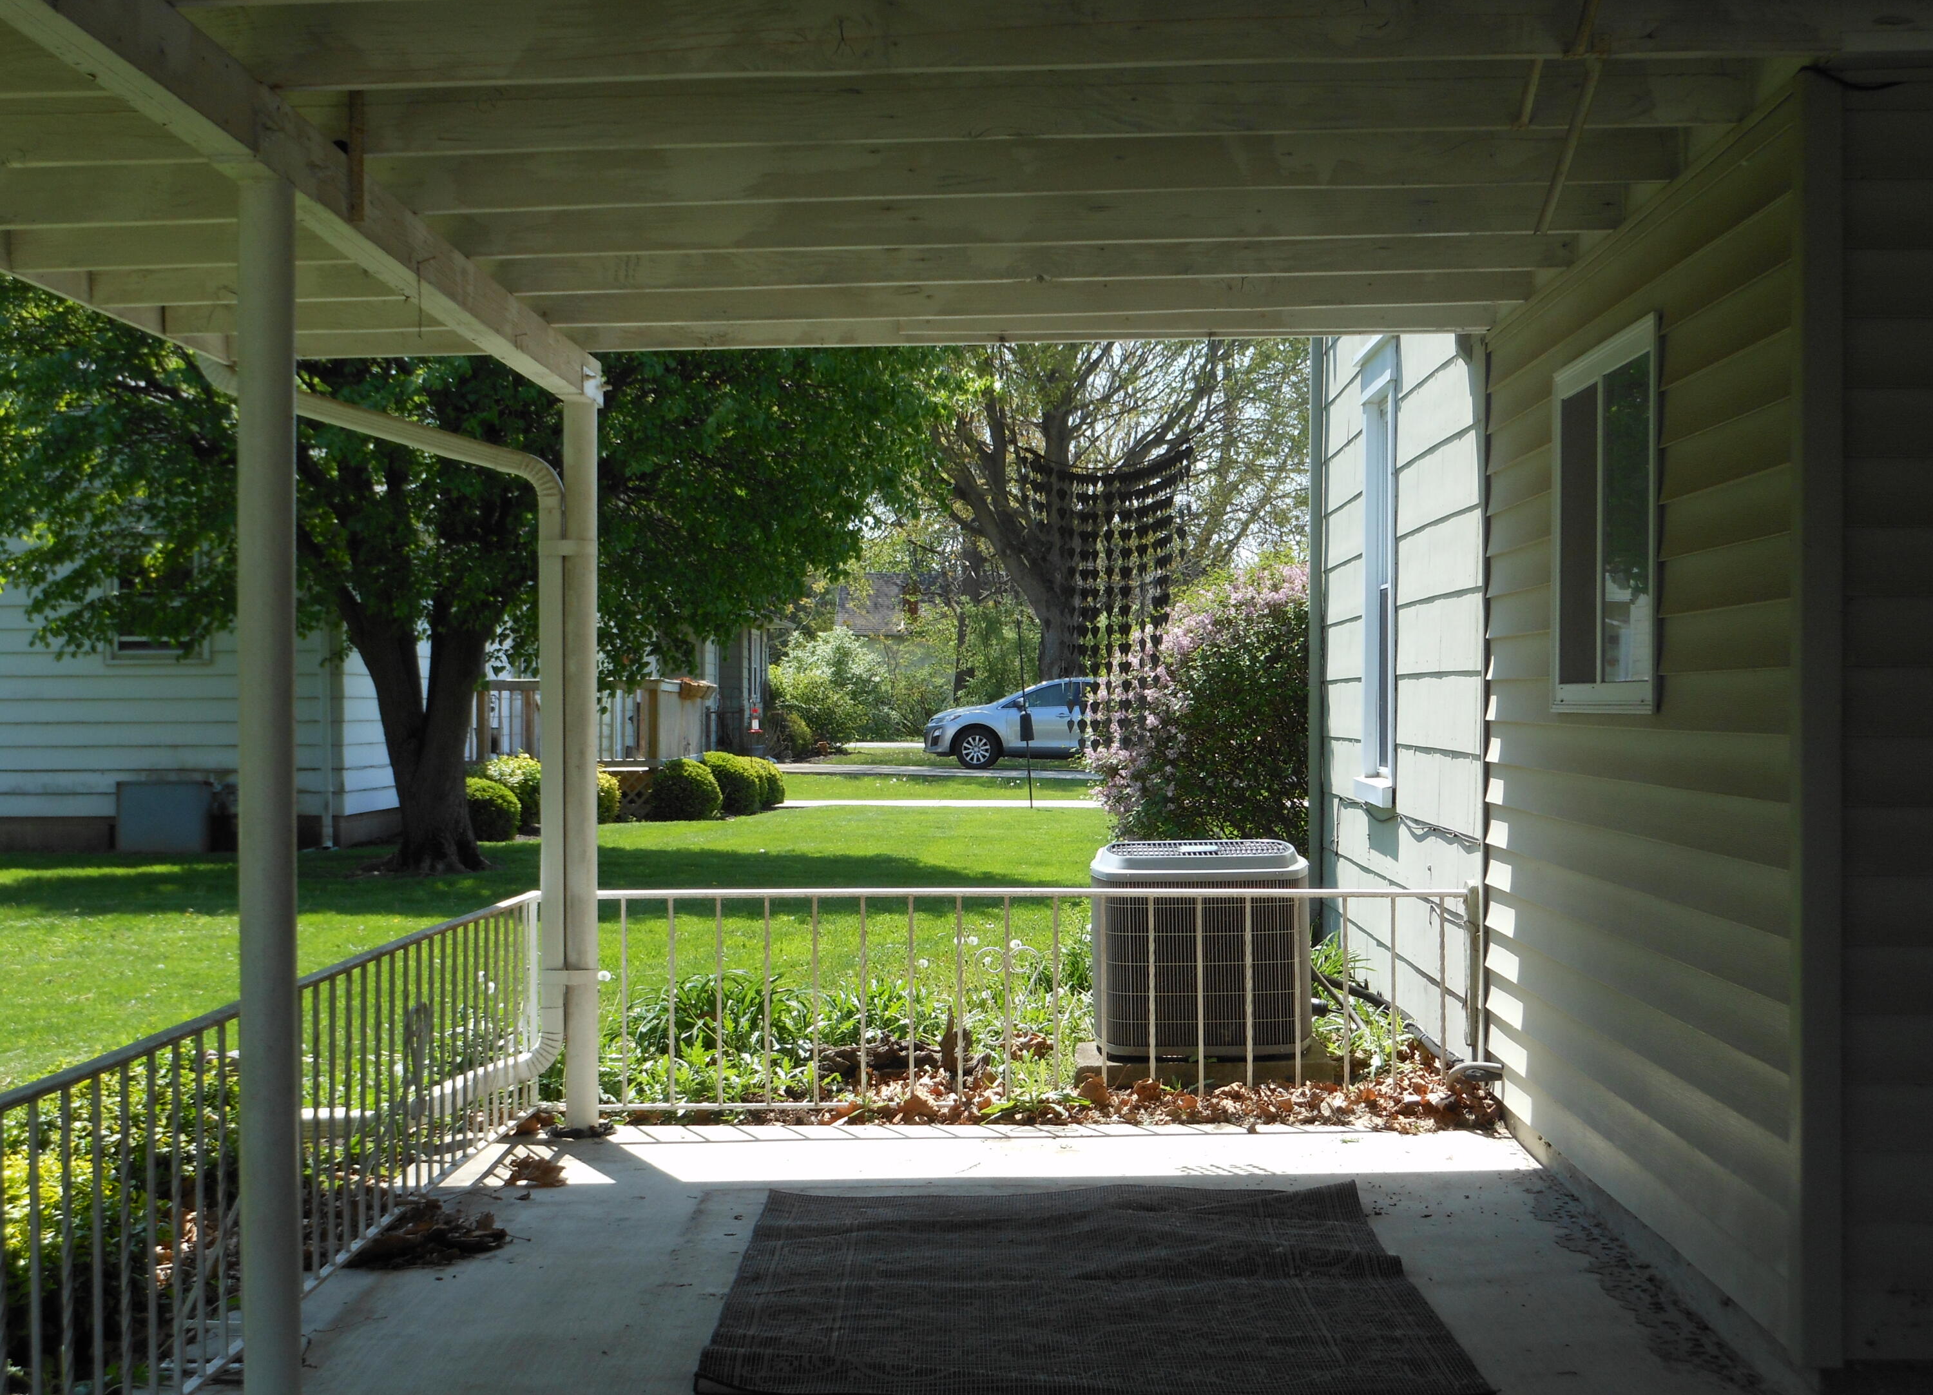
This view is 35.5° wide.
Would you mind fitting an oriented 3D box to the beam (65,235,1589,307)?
[{"bbox_3d":[-0.342,-1.135,7.679,3.740,0.180,0.042,-1,0,1],"label":"beam"}]

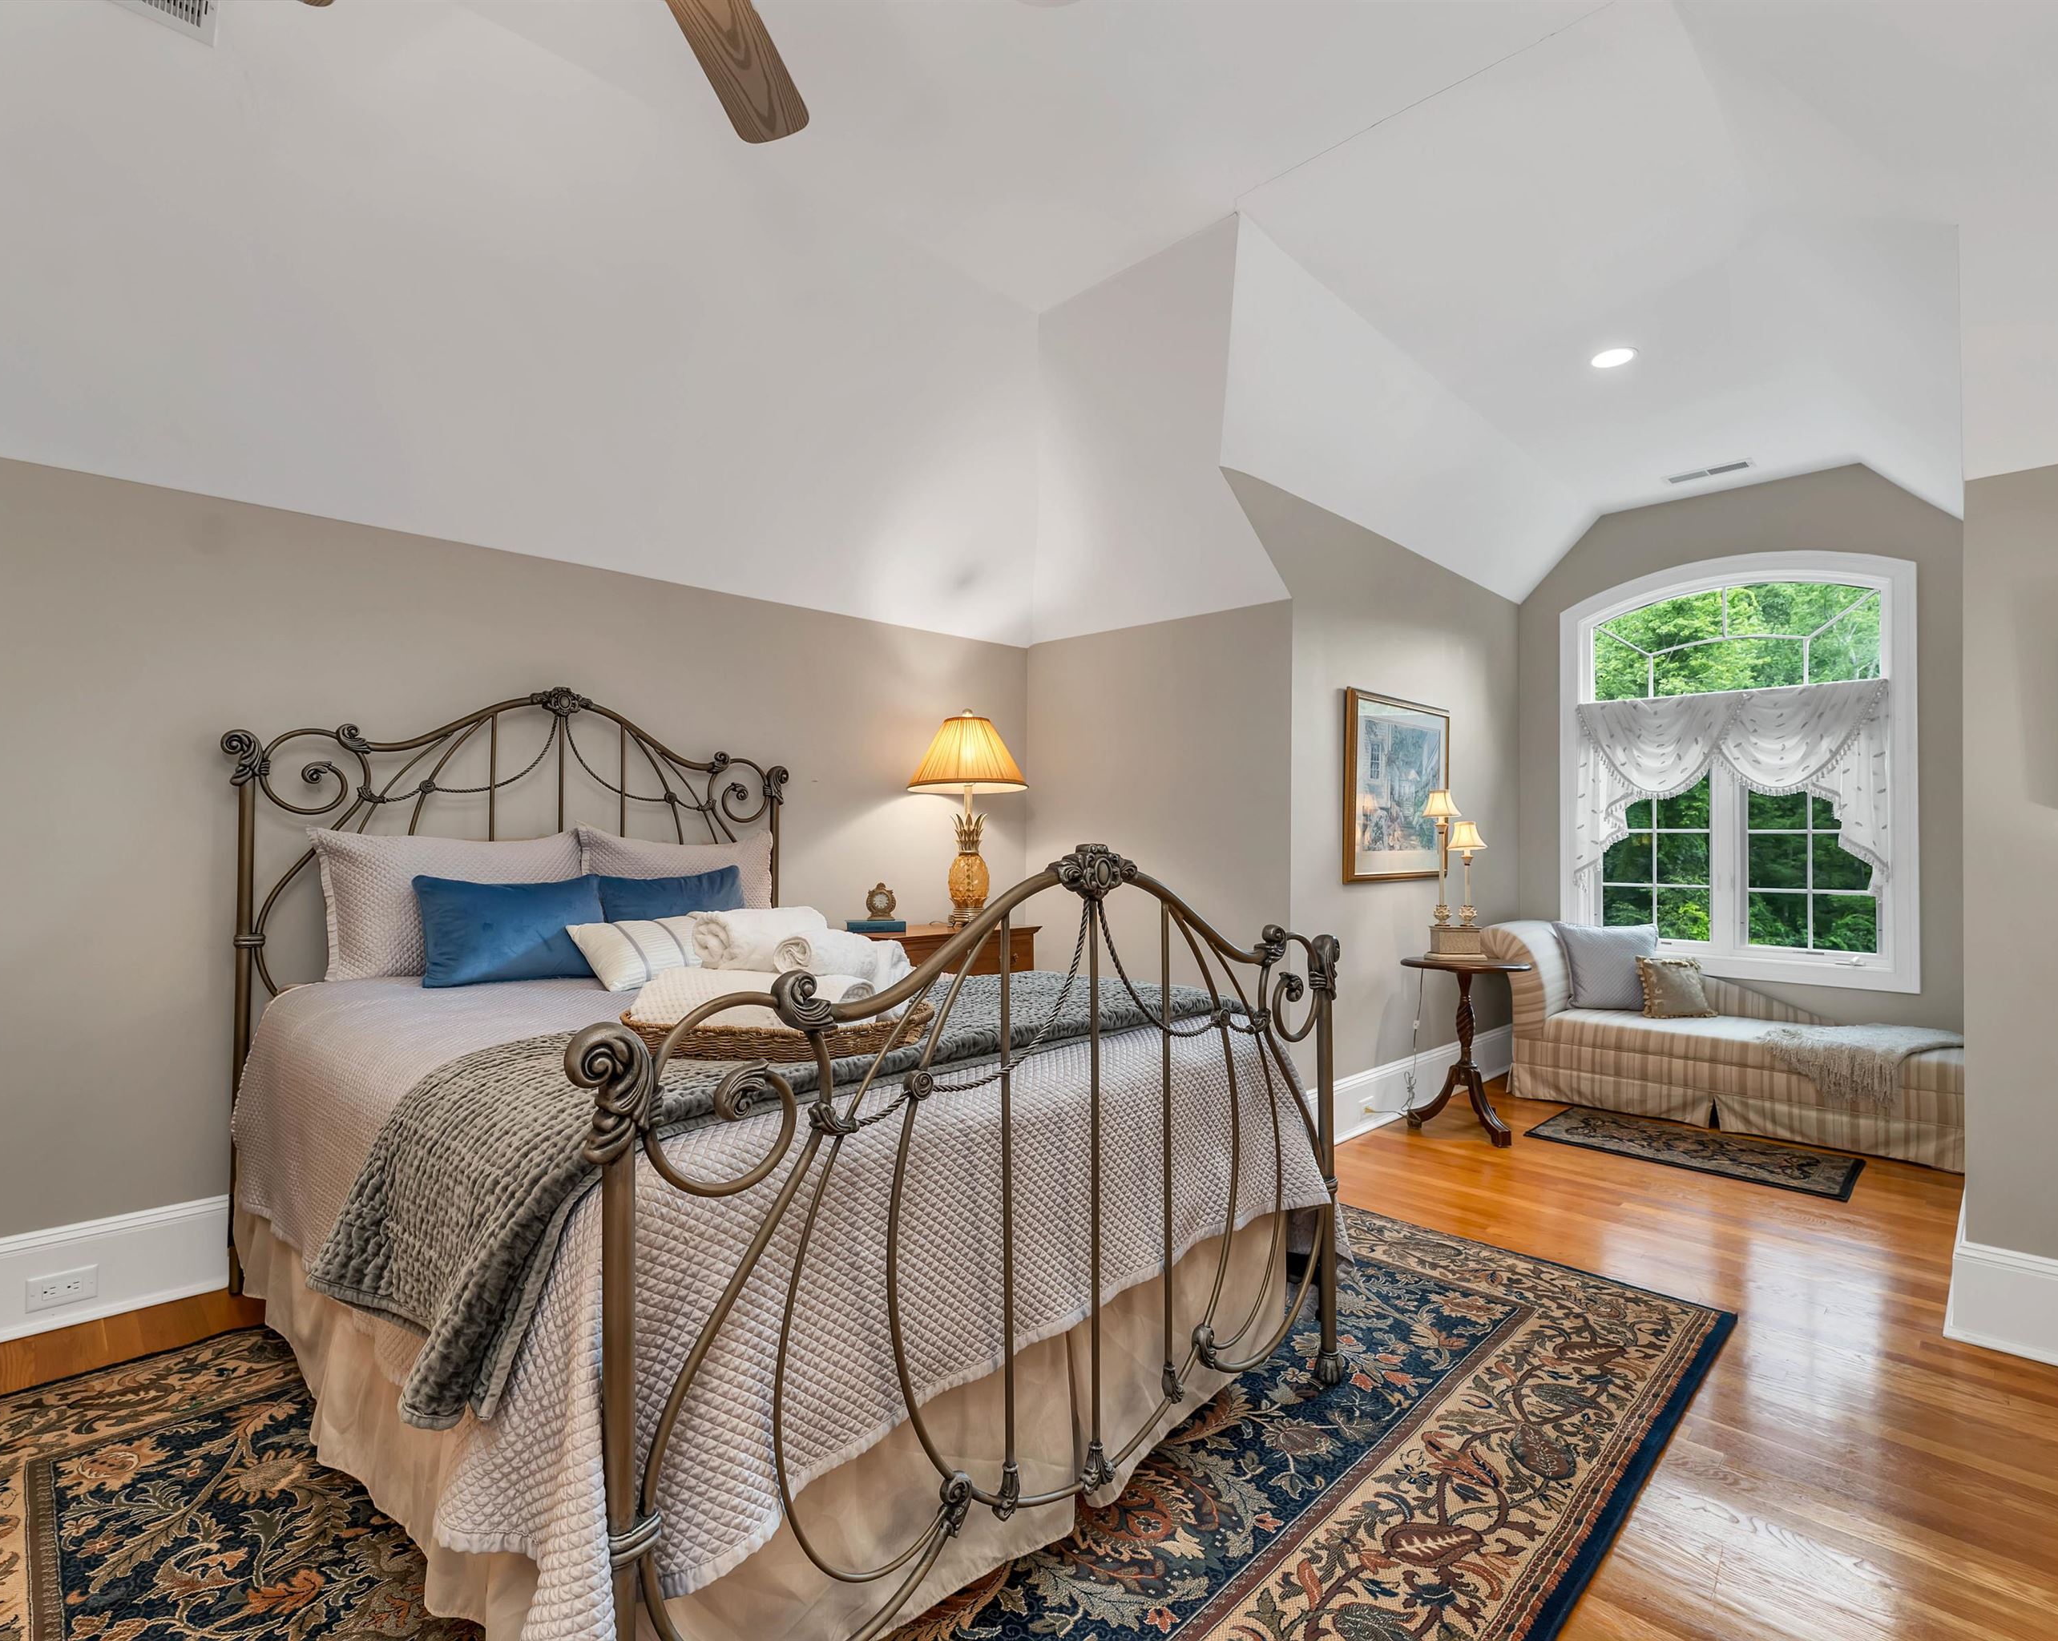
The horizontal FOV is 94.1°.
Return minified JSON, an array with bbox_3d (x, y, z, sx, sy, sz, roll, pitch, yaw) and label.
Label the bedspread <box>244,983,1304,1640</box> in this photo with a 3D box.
[{"bbox_3d":[-0.653,0.690,2.252,1.736,0.559,2.097,1,-2,-44],"label":"bedspread"}]

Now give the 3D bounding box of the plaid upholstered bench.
[{"bbox_3d":[2.985,0.876,4.196,0.746,0.804,1.619,1,-2,-44],"label":"plaid upholstered bench"}]

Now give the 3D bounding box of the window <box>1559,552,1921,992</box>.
[{"bbox_3d":[3.038,-0.218,4.211,1.280,1.805,0.100,-1,-1,44],"label":"window"}]

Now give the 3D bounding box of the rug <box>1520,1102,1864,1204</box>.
[{"bbox_3d":[2.542,1.254,3.682,0.600,0.010,0.984,1,-2,-44],"label":"rug"}]

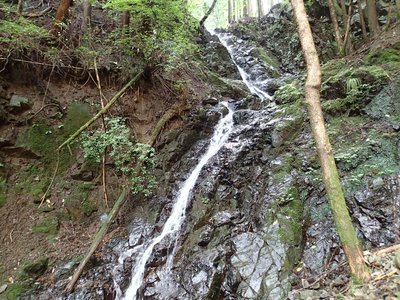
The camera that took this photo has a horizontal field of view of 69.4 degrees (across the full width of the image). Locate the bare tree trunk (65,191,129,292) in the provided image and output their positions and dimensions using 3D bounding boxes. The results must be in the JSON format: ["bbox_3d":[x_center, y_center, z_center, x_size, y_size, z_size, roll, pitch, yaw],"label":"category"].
[{"bbox_3d":[-1.774,1.500,5.150,0.130,1.963,0.130,-5,-44,34],"label":"bare tree trunk"}]

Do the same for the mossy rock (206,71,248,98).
[{"bbox_3d":[0.836,-2.064,9.200,1.377,0.696,0.900,0,-8,0],"label":"mossy rock"}]

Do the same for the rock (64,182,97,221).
[{"bbox_3d":[-2.195,0.939,5.350,0.542,0.720,0.450,3,-9,-20],"label":"rock"}]

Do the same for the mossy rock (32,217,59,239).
[{"bbox_3d":[-2.635,1.318,4.950,0.369,0.350,0.330,3,-9,-20],"label":"mossy rock"}]

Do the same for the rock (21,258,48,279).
[{"bbox_3d":[-2.565,1.836,4.500,0.348,0.243,0.350,3,-9,-20],"label":"rock"}]

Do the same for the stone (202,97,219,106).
[{"bbox_3d":[0.292,-1.373,8.200,0.485,0.221,0.360,0,-8,0],"label":"stone"}]

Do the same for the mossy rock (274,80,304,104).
[{"bbox_3d":[2.365,-1.519,7.700,0.658,0.504,0.650,0,-8,0],"label":"mossy rock"}]

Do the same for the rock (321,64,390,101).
[{"bbox_3d":[3.512,-1.514,6.700,1.423,0.651,0.900,-3,-9,20],"label":"rock"}]

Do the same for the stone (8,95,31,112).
[{"bbox_3d":[-3.490,-0.895,5.600,0.321,0.272,0.320,3,-9,-20],"label":"stone"}]

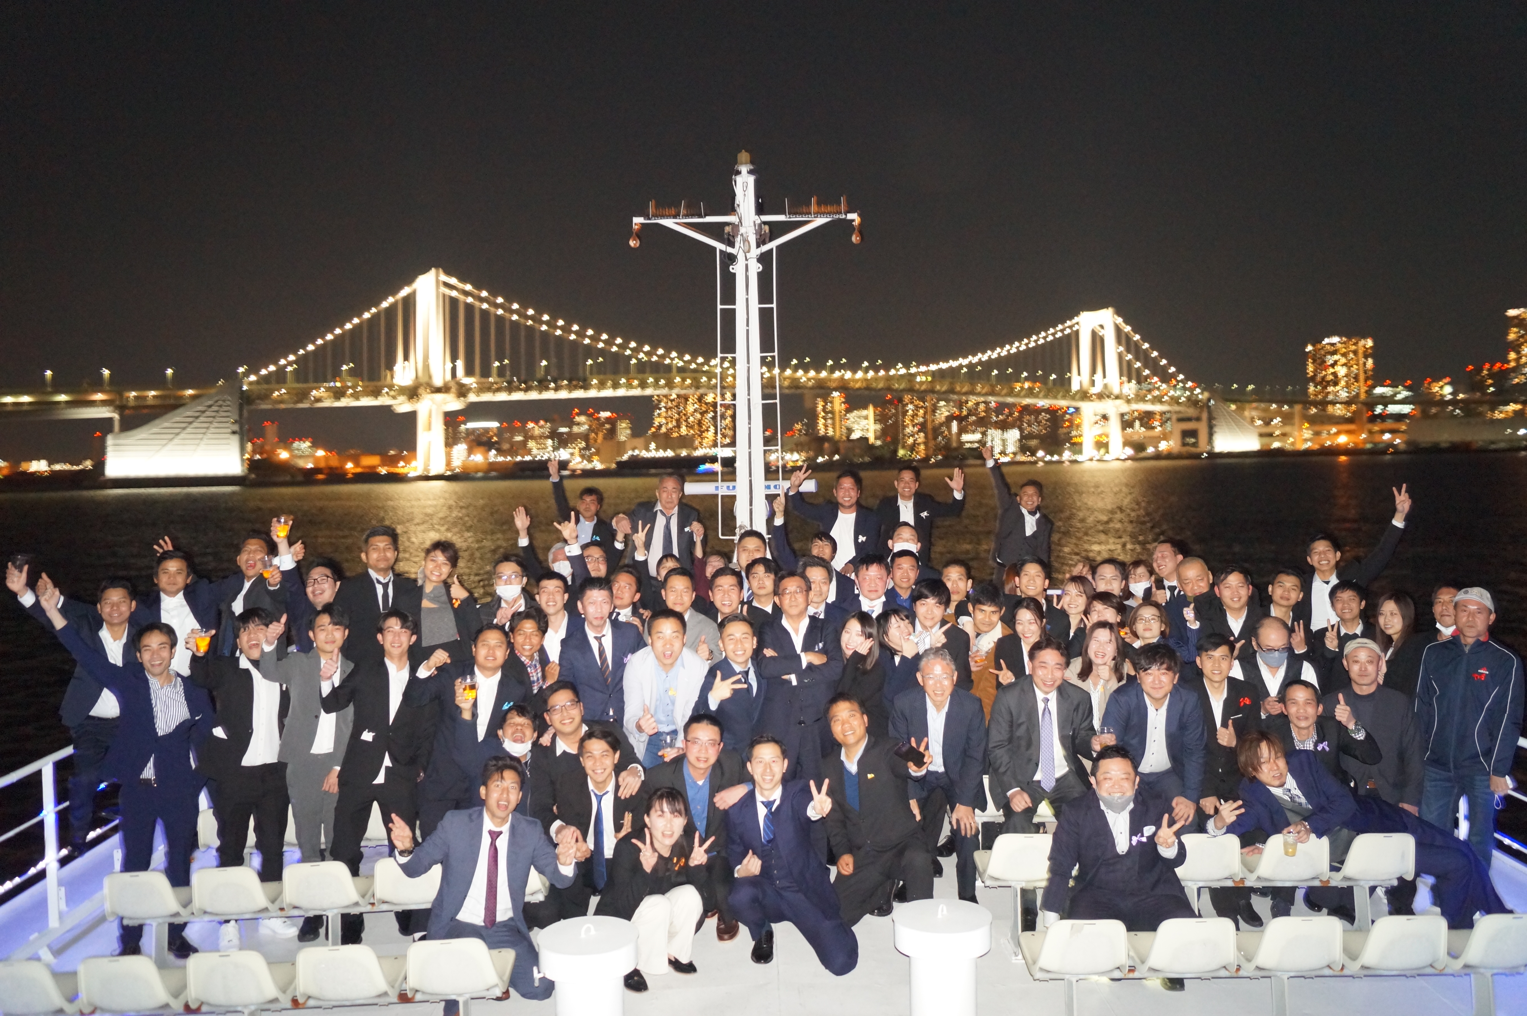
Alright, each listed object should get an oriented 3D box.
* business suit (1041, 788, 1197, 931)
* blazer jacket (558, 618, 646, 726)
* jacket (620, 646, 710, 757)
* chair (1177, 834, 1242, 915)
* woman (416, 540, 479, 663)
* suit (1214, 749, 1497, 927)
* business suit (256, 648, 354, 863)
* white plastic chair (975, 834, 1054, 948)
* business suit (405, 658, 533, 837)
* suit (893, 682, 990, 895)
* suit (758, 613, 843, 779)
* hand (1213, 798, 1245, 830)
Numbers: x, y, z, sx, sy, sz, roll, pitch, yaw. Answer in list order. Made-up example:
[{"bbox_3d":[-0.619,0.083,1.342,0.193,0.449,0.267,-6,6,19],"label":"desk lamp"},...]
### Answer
[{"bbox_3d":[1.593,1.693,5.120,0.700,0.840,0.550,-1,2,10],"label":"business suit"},{"bbox_3d":[-0.911,0.982,6.450,0.500,0.740,0.320,-1,2,-6],"label":"blazer jacket"},{"bbox_3d":[-0.503,1.026,5.963,0.500,0.620,0.420,-1,2,-3],"label":"jacket"},{"bbox_3d":[2.126,1.866,5.630,0.420,0.650,0.450,-1,2,-2],"label":"chair"},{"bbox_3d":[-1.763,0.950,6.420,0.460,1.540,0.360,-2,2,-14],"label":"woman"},{"bbox_3d":[3.048,1.741,5.750,1.430,0.550,0.480,29,1,-6],"label":"suit"},{"bbox_3d":[-2.405,1.484,6.000,0.490,1.360,0.360,-2,3,-14],"label":"business suit"},{"bbox_3d":[1.266,1.882,5.630,0.420,0.650,0.450,-1,2,-2],"label":"white plastic chair"},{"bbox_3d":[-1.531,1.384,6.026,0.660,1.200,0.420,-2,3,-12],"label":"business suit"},{"bbox_3d":[0.941,1.532,6.120,0.520,1.130,0.620,-1,3,6],"label":"suit"},{"bbox_3d":[0.197,1.362,6.420,0.500,1.450,0.360,-1,3,1],"label":"suit"},{"bbox_3d":[2.175,1.433,5.350,0.135,0.145,0.090,-1,3,11],"label":"hand"}]

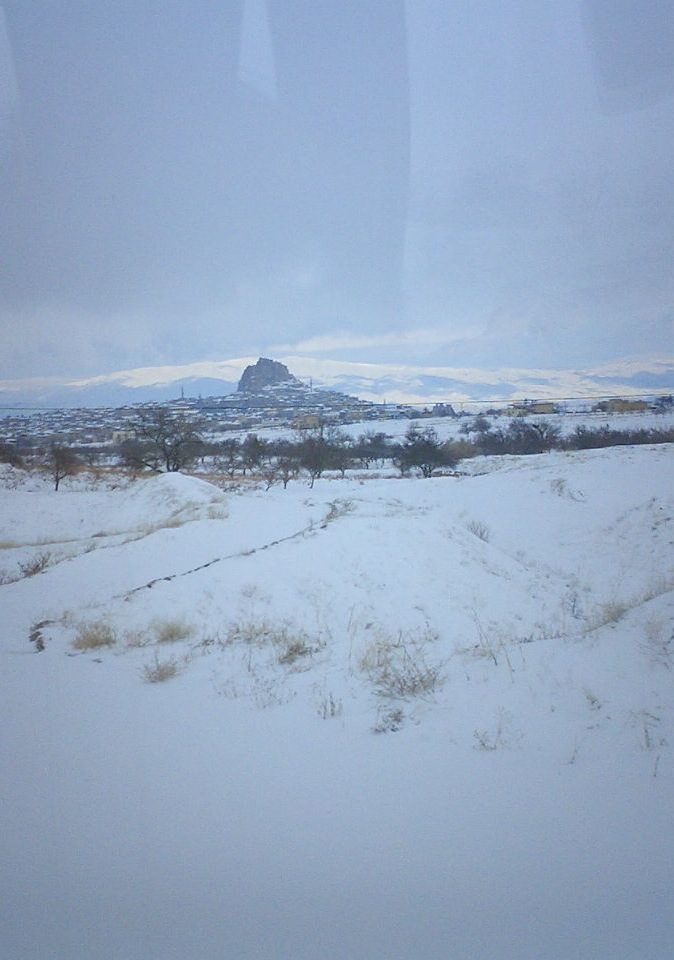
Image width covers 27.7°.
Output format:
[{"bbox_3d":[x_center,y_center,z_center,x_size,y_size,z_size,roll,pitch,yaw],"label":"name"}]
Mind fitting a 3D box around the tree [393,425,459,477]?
[{"bbox_3d":[7.981,-2.541,122.000,5.707,4.815,5.421,-1,3,0],"label":"tree"}]

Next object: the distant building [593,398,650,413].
[{"bbox_3d":[141.397,-37.027,680.000,26.341,6.213,13.000,-1,3,11],"label":"distant building"}]

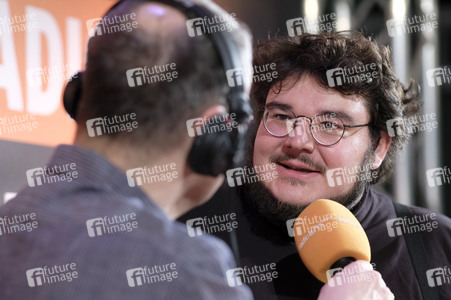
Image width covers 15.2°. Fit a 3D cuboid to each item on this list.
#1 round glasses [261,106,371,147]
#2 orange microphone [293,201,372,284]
[{"bbox_3d":[0.131,-0.033,2.262,0.140,0.046,0.140,11,8,24],"label":"round glasses"},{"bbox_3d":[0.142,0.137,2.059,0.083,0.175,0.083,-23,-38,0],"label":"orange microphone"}]

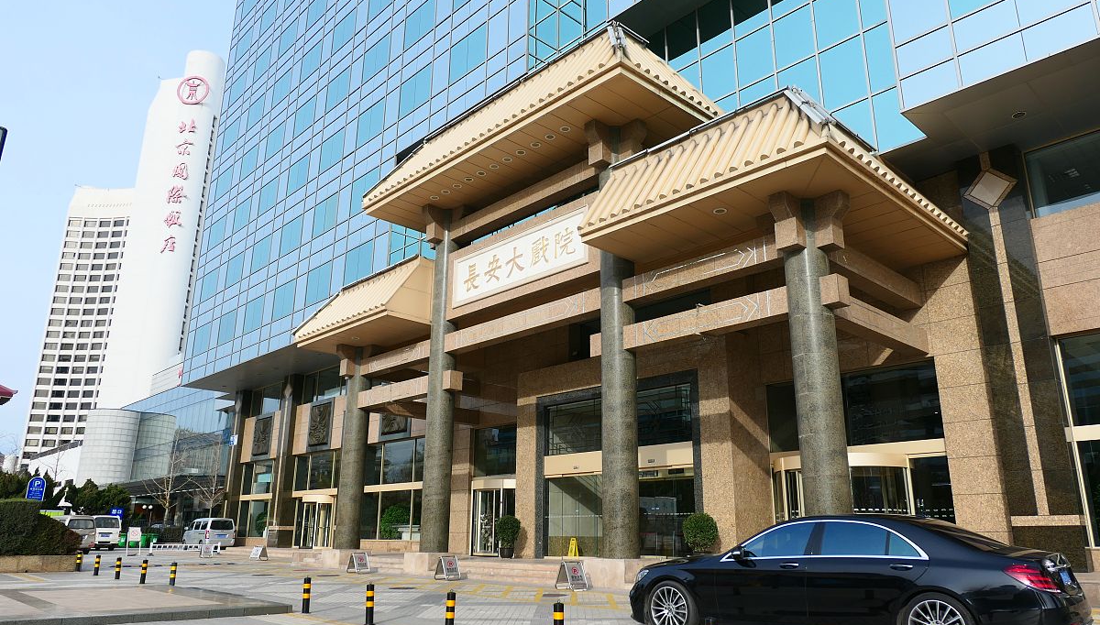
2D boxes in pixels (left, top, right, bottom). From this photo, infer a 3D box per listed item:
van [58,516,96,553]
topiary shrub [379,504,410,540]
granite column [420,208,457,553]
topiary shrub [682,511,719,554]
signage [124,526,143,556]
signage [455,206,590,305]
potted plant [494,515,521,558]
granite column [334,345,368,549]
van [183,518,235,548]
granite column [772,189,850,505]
[{"bbox_3d":[-28.691,13.344,43.987,1.770,1.980,4.800,15,-22,-40],"label":"van"},{"bbox_3d":[-5.945,8.182,28.392,1.250,1.550,1.300,15,-22,-40],"label":"topiary shrub"},{"bbox_3d":[-3.911,2.200,26.961,1.000,12.600,1.000,0,-16,0],"label":"granite column"},{"bbox_3d":[3.680,5.585,18.174,0.900,1.220,0.900,15,-22,-40],"label":"topiary shrub"},{"bbox_3d":[-19.970,11.088,35.431,0.680,1.343,0.500,13,-20,-35],"label":"signage"},{"bbox_3d":[-1.208,-1.710,24.687,0.200,1.900,6.850,15,-22,-41],"label":"signage"},{"bbox_3d":[-1.368,7.190,23.551,0.800,1.318,0.800,0,-16,0],"label":"potted plant"},{"bbox_3d":[-8.038,5.500,30.380,1.000,8.250,1.000,15,-22,-41],"label":"granite column"},{"bbox_3d":[-23.462,15.261,50.452,1.860,1.970,4.950,15,-22,-40],"label":"van"},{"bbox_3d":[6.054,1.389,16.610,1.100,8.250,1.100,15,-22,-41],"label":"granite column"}]

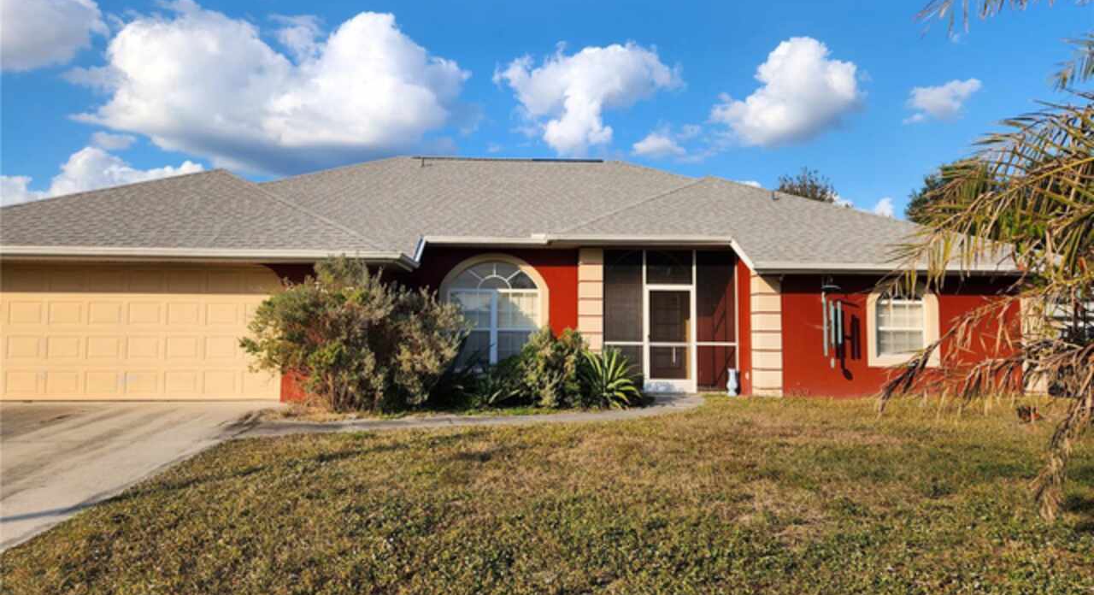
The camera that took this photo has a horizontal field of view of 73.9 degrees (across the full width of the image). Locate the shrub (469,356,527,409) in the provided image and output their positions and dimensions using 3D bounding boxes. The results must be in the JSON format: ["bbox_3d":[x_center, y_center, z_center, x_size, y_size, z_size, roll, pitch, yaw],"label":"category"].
[{"bbox_3d":[-0.780,1.340,11.500,0.930,0.830,0.870,0,-3,0],"label":"shrub"}]

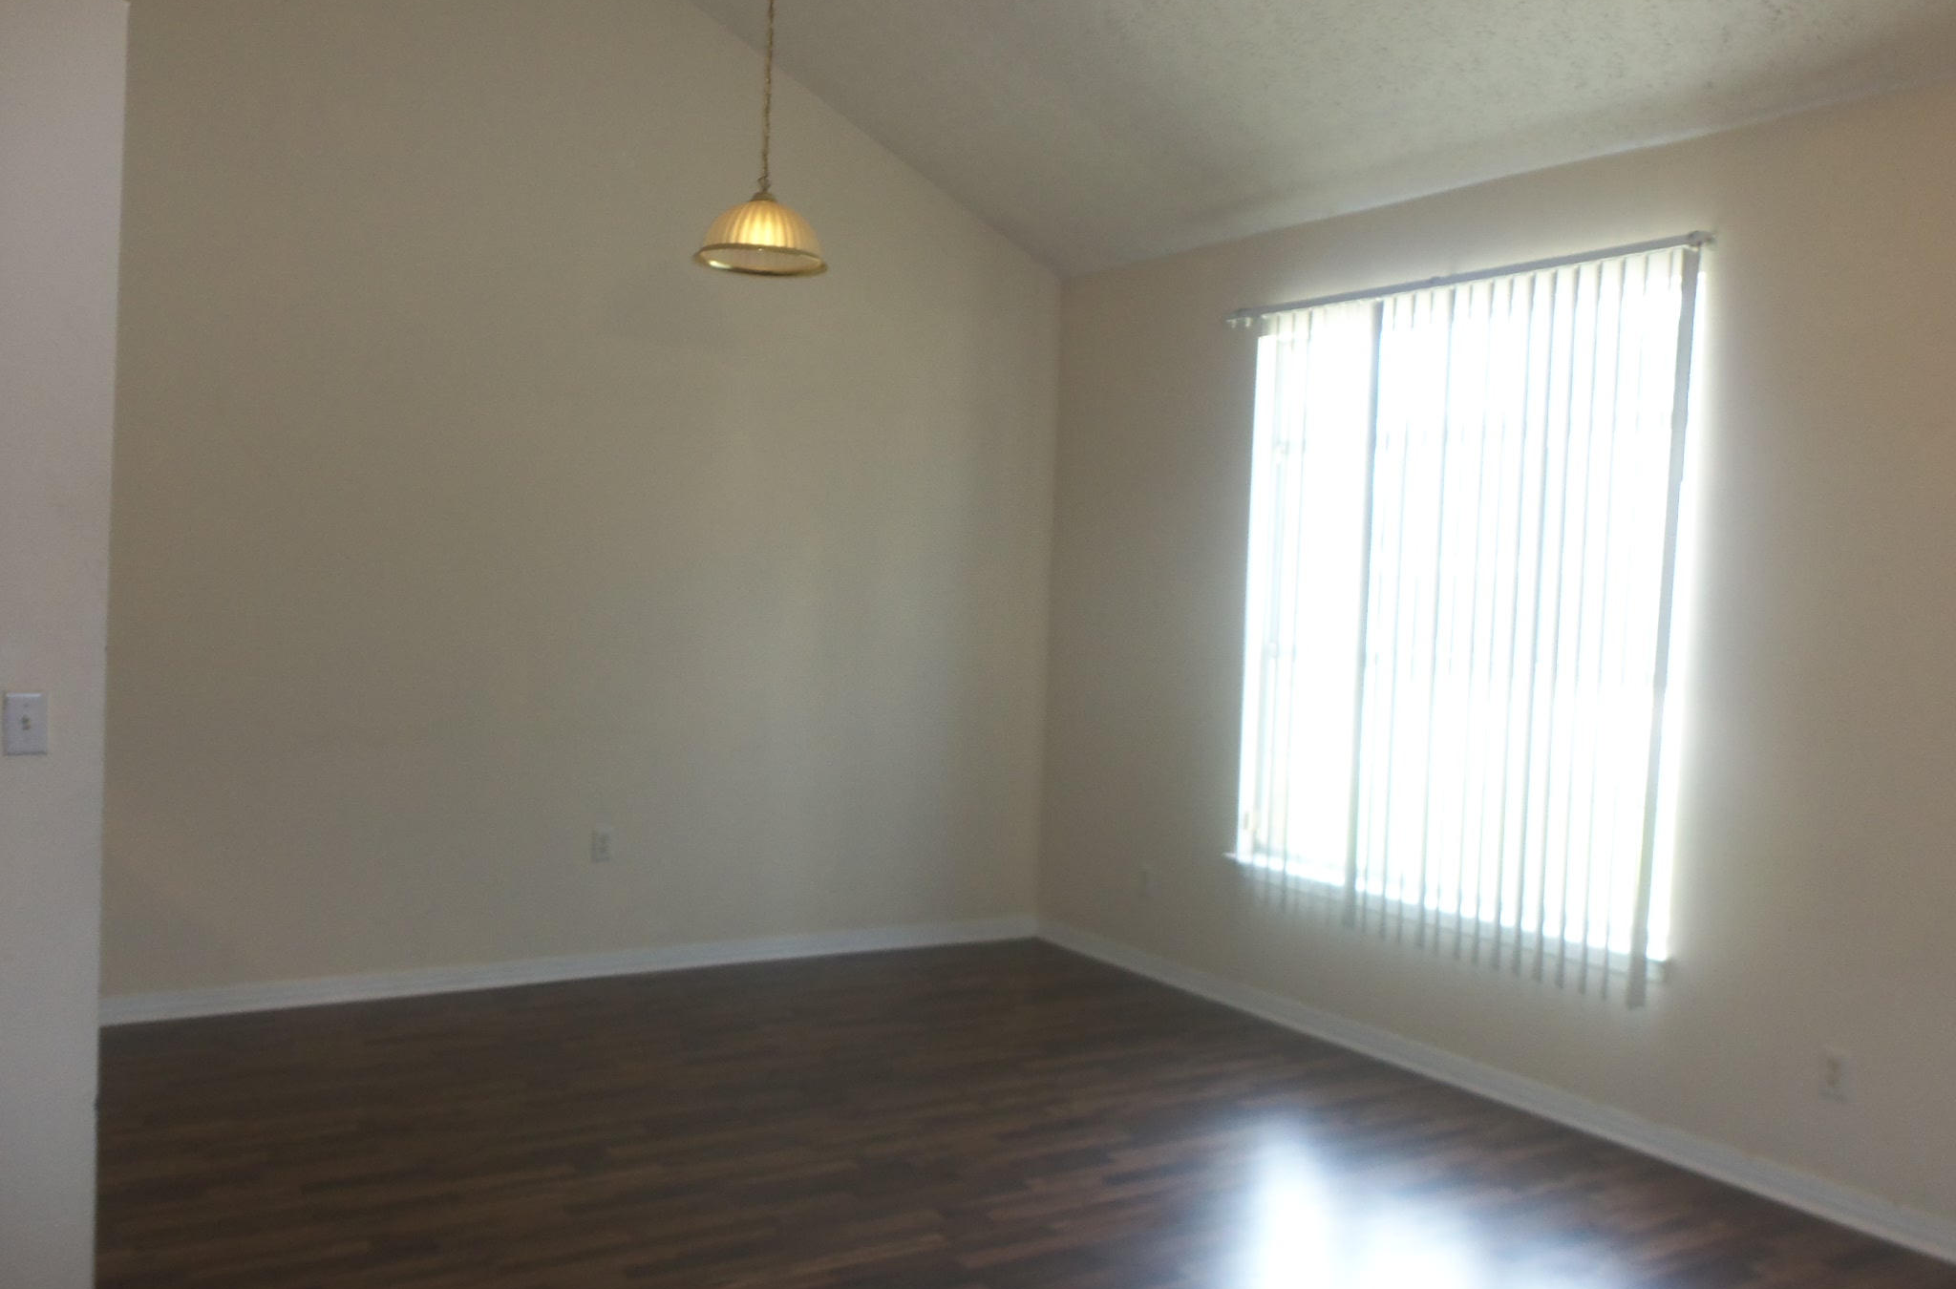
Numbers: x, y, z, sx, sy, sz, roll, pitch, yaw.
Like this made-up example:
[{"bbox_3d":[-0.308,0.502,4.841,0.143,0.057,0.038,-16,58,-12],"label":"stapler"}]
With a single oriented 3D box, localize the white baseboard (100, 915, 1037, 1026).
[{"bbox_3d":[-1.234,1.199,5.917,3.587,0.095,0.018,2,2,-34],"label":"white baseboard"}]

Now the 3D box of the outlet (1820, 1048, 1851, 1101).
[{"bbox_3d":[2.181,1.093,4.021,0.010,0.115,0.072,2,2,-34],"label":"outlet"}]

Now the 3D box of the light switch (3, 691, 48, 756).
[{"bbox_3d":[-1.728,0.144,2.870,0.071,0.115,0.012,2,2,-34],"label":"light switch"}]

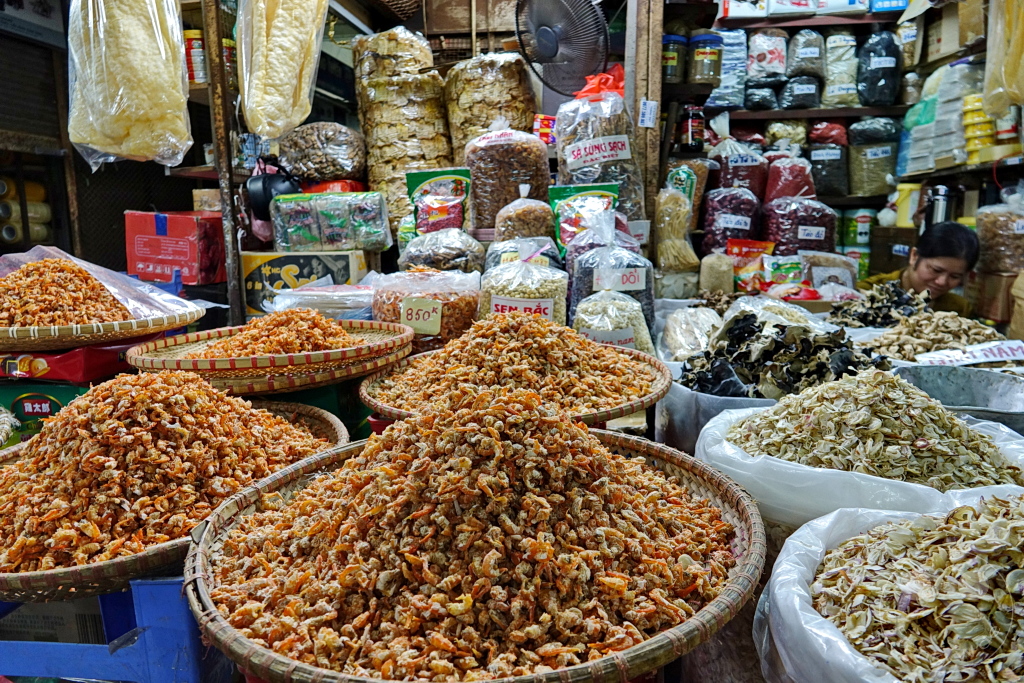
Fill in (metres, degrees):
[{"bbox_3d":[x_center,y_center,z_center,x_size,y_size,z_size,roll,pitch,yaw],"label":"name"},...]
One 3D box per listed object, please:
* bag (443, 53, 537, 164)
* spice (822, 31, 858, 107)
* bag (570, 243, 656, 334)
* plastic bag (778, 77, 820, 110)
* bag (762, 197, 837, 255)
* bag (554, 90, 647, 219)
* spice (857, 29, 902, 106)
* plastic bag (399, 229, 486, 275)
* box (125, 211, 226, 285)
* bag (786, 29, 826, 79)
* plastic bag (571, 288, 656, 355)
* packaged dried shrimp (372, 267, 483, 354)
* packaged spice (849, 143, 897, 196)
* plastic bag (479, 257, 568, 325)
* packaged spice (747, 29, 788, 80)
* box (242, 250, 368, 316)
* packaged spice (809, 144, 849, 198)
[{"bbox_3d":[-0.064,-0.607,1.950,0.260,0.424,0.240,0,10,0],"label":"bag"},{"bbox_3d":[1.007,-0.840,2.100,0.106,0.211,0.110,3,11,15],"label":"spice"},{"bbox_3d":[0.224,-0.118,1.520,0.181,0.199,0.120,0,10,0],"label":"bag"},{"bbox_3d":[0.981,-0.846,2.330,0.133,0.113,0.120,1,10,9],"label":"plastic bag"},{"bbox_3d":[0.837,-0.331,1.980,0.205,0.175,0.160,2,11,12],"label":"bag"},{"bbox_3d":[0.253,-0.503,1.950,0.263,0.399,0.170,-1,11,-3],"label":"bag"},{"bbox_3d":[1.120,-0.832,2.080,0.124,0.208,0.120,3,11,15],"label":"spice"},{"bbox_3d":[-0.189,-0.229,1.800,0.231,0.131,0.170,0,11,0],"label":"plastic bag"},{"bbox_3d":[-1.049,-0.306,2.197,0.234,0.198,0.240,6,11,7],"label":"box"},{"bbox_3d":[0.919,-0.898,2.130,0.115,0.136,0.110,3,11,15],"label":"bag"},{"bbox_3d":[0.248,-0.039,1.650,0.201,0.169,0.150,1,11,3],"label":"plastic bag"},{"bbox_3d":[-0.178,-0.063,1.420,0.209,0.171,0.170,0,10,0],"label":"packaged dried shrimp"},{"bbox_3d":[1.119,-0.534,2.120,0.133,0.160,0.120,3,11,15],"label":"packaged spice"},{"bbox_3d":[0.025,-0.104,1.480,0.189,0.172,0.130,0,10,0],"label":"plastic bag"},{"bbox_3d":[0.883,-0.992,2.360,0.135,0.174,0.110,1,10,9],"label":"packaged spice"},{"bbox_3d":[-0.513,-0.154,1.718,0.254,0.157,0.200,-1,10,-3],"label":"box"},{"bbox_3d":[1.080,-0.582,2.330,0.127,0.175,0.110,1,10,9],"label":"packaged spice"}]

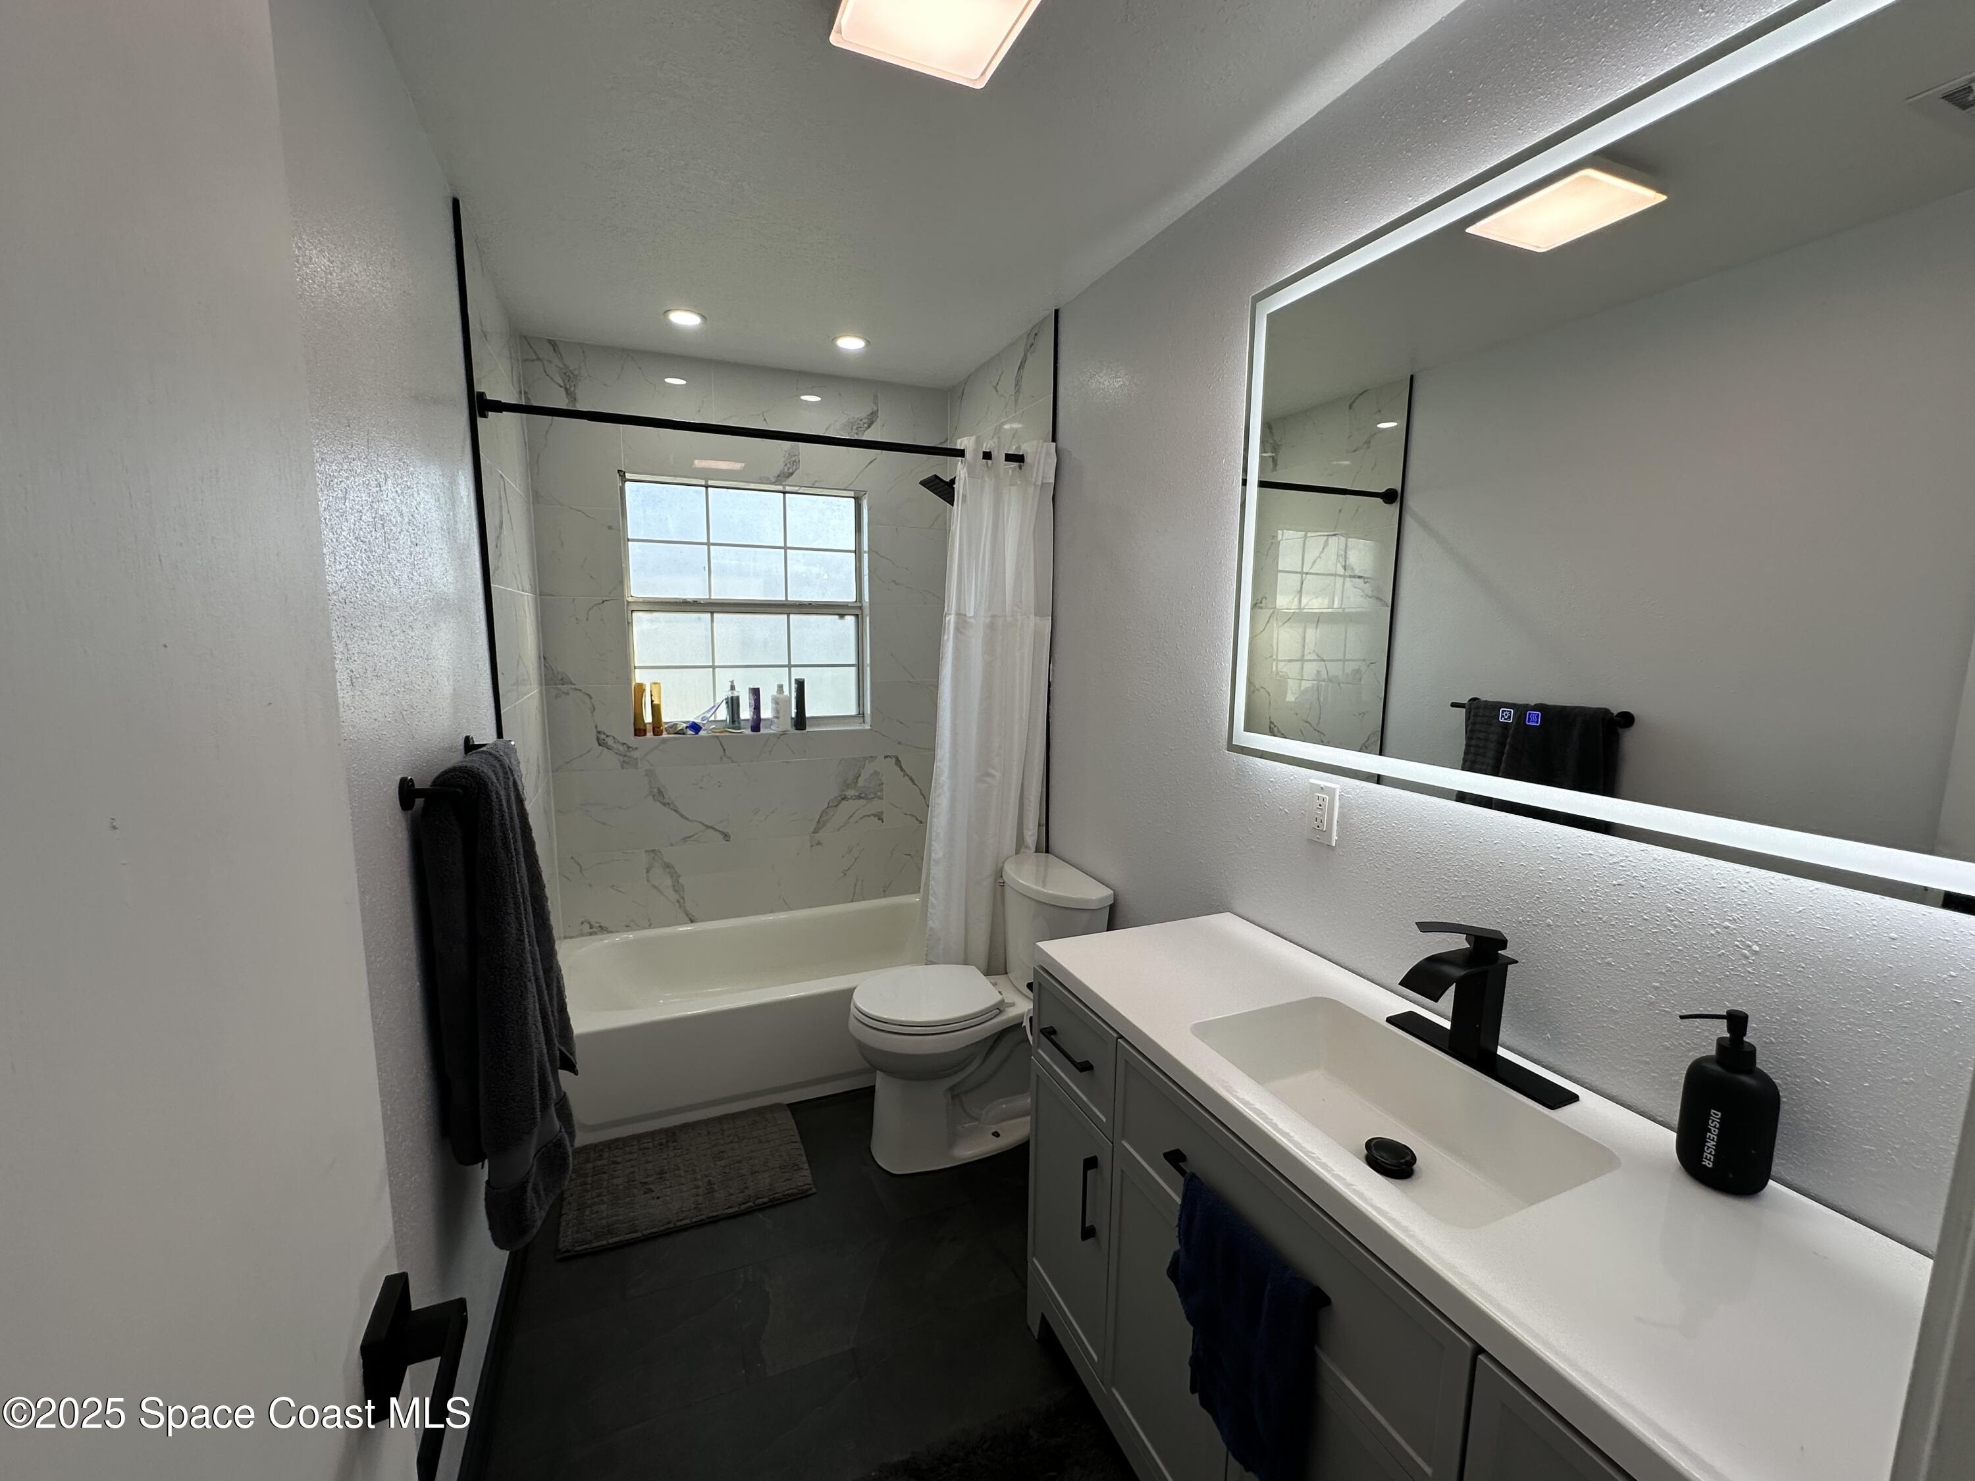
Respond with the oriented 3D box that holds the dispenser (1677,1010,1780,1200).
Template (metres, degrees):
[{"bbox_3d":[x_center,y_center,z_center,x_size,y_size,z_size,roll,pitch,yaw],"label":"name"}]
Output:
[{"bbox_3d":[0.839,0.408,0.913,0.112,0.204,0.087,-1,8,-10],"label":"dispenser"}]

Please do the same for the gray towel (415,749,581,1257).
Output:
[{"bbox_3d":[-0.838,0.410,1.416,0.149,0.785,0.457,-3,9,-23],"label":"gray towel"}]

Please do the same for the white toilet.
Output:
[{"bbox_3d":[-0.061,0.793,2.347,0.686,0.785,0.417,-3,9,-23],"label":"white toilet"}]

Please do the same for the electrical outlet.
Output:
[{"bbox_3d":[0.634,0.140,1.515,0.008,0.117,0.070,-3,9,-23],"label":"electrical outlet"}]

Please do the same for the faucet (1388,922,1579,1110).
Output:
[{"bbox_3d":[0.685,0.364,1.159,0.184,0.221,0.260,-3,9,-23],"label":"faucet"}]

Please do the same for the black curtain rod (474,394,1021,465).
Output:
[{"bbox_3d":[-0.485,-0.801,2.119,1.481,0.060,0.060,-3,9,-23],"label":"black curtain rod"}]

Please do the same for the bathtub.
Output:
[{"bbox_3d":[-0.730,0.927,2.898,1.501,0.358,0.770,-3,9,-23],"label":"bathtub"}]

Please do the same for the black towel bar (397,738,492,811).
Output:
[{"bbox_3d":[-0.878,0.046,1.351,0.080,0.050,0.507,-3,9,-23],"label":"black towel bar"}]

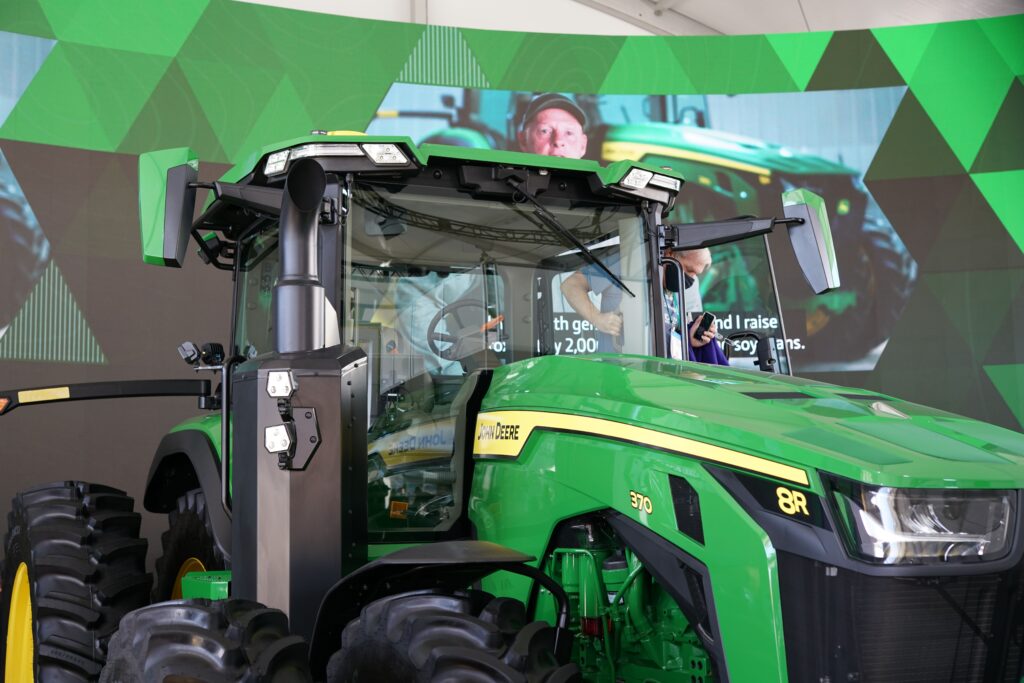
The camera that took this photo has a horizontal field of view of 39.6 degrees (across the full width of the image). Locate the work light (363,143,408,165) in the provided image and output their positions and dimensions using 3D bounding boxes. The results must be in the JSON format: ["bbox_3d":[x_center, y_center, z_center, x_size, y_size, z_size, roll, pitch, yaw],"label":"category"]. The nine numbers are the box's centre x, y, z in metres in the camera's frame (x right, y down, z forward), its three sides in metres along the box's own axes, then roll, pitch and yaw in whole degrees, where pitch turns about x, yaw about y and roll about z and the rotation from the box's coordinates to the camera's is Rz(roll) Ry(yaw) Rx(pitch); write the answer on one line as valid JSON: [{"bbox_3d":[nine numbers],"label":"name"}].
[{"bbox_3d":[-0.514,-0.755,5.715,0.195,0.083,0.067,1,-8,-12],"label":"work light"}]

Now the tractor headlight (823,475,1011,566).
[{"bbox_3d":[0.918,0.399,3.202,0.349,0.188,0.212,1,-8,-14],"label":"tractor headlight"}]

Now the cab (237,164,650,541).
[{"bbox_3d":[-0.260,0.169,6.497,1.640,1.460,1.640,2,-8,-24],"label":"cab"}]

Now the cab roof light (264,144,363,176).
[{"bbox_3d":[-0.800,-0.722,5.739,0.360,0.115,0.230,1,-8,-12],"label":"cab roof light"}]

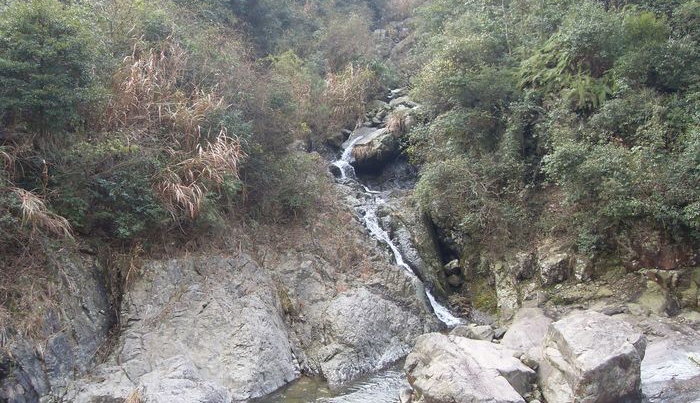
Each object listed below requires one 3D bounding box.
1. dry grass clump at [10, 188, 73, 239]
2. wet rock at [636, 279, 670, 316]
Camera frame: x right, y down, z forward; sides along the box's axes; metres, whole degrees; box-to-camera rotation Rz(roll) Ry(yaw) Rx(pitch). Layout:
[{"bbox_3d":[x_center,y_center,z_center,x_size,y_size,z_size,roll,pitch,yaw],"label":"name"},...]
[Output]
[{"bbox_3d":[-4.453,0.173,10.800,0.879,0.738,0.750,0,3,0],"label":"dry grass clump"},{"bbox_3d":[7.295,2.304,18.000,0.651,0.837,0.489,0,3,0],"label":"wet rock"}]

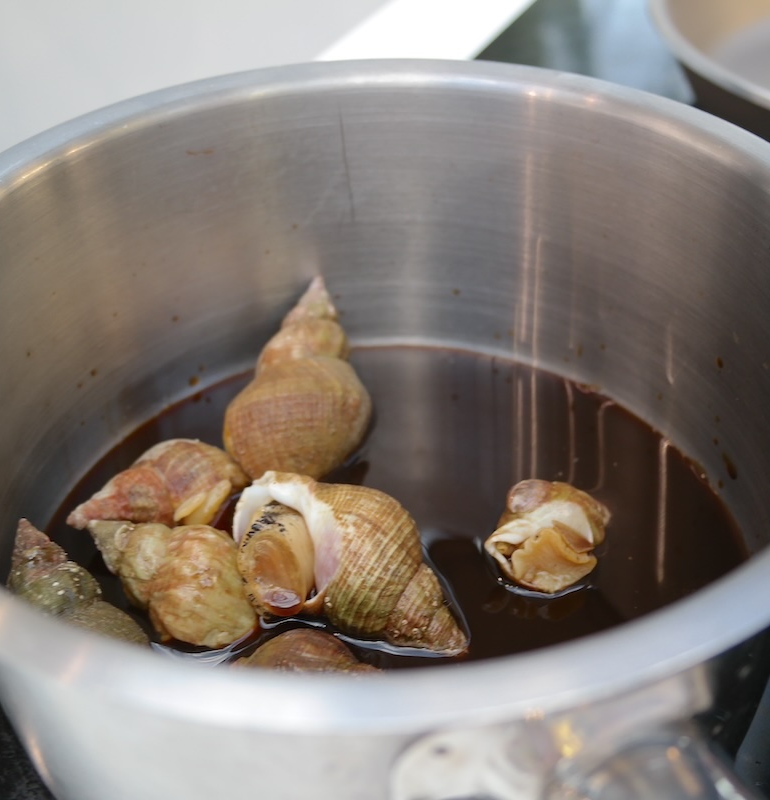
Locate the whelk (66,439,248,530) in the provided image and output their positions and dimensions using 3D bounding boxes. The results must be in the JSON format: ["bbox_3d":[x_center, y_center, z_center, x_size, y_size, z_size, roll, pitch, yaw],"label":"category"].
[{"bbox_3d":[-0.063,0.028,0.308,0.052,0.030,0.033,-12,41,-13],"label":"whelk"}]

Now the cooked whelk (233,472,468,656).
[{"bbox_3d":[-0.007,0.045,0.285,0.074,0.043,0.047,30,49,26],"label":"cooked whelk"}]

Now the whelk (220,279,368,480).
[{"bbox_3d":[-0.025,-0.008,0.334,0.043,0.040,0.069,4,64,7],"label":"whelk"}]

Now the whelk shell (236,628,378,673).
[{"bbox_3d":[-0.018,0.071,0.262,0.052,0.033,0.035,1,40,7],"label":"whelk shell"}]

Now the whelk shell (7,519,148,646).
[{"bbox_3d":[-0.080,0.053,0.278,0.035,0.033,0.060,-26,59,-26],"label":"whelk shell"}]

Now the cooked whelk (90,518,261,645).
[{"bbox_3d":[-0.056,0.045,0.285,0.057,0.031,0.033,29,48,14],"label":"cooked whelk"}]

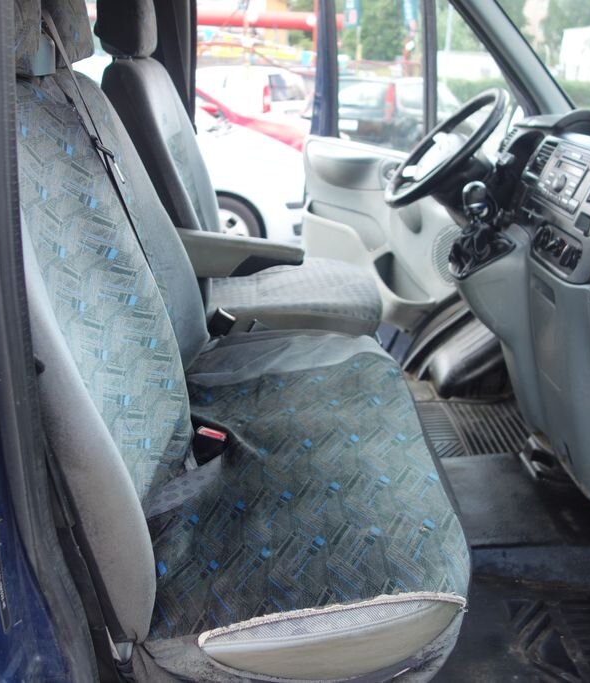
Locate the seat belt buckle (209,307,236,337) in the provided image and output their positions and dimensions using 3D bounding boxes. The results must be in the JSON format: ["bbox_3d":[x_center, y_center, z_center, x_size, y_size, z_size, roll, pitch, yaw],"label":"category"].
[{"bbox_3d":[-0.164,-0.036,1.770,0.050,0.068,0.027,27,17,-11],"label":"seat belt buckle"}]

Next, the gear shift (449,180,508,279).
[{"bbox_3d":[0.386,-0.233,1.660,0.115,0.180,0.100,-8,20,1],"label":"gear shift"}]

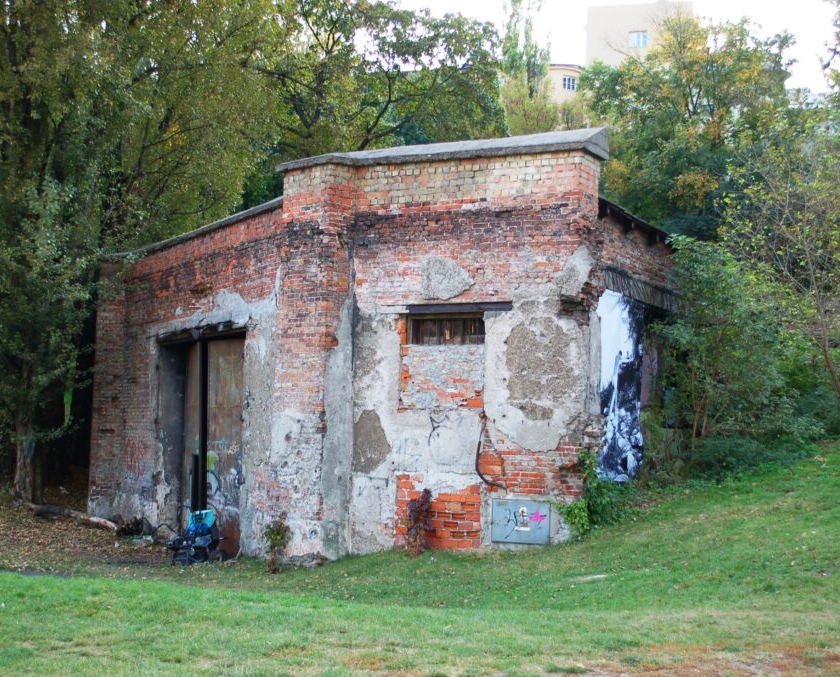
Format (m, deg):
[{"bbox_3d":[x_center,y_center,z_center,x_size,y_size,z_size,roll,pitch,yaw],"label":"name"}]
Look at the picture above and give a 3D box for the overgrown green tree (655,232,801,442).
[{"bbox_3d":[4.906,0.064,20.500,2.350,3.400,2.200,0,-4,0],"label":"overgrown green tree"}]

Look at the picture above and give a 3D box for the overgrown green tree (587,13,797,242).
[{"bbox_3d":[6.941,-5.353,33.500,5.600,6.300,5.200,0,-4,0],"label":"overgrown green tree"}]

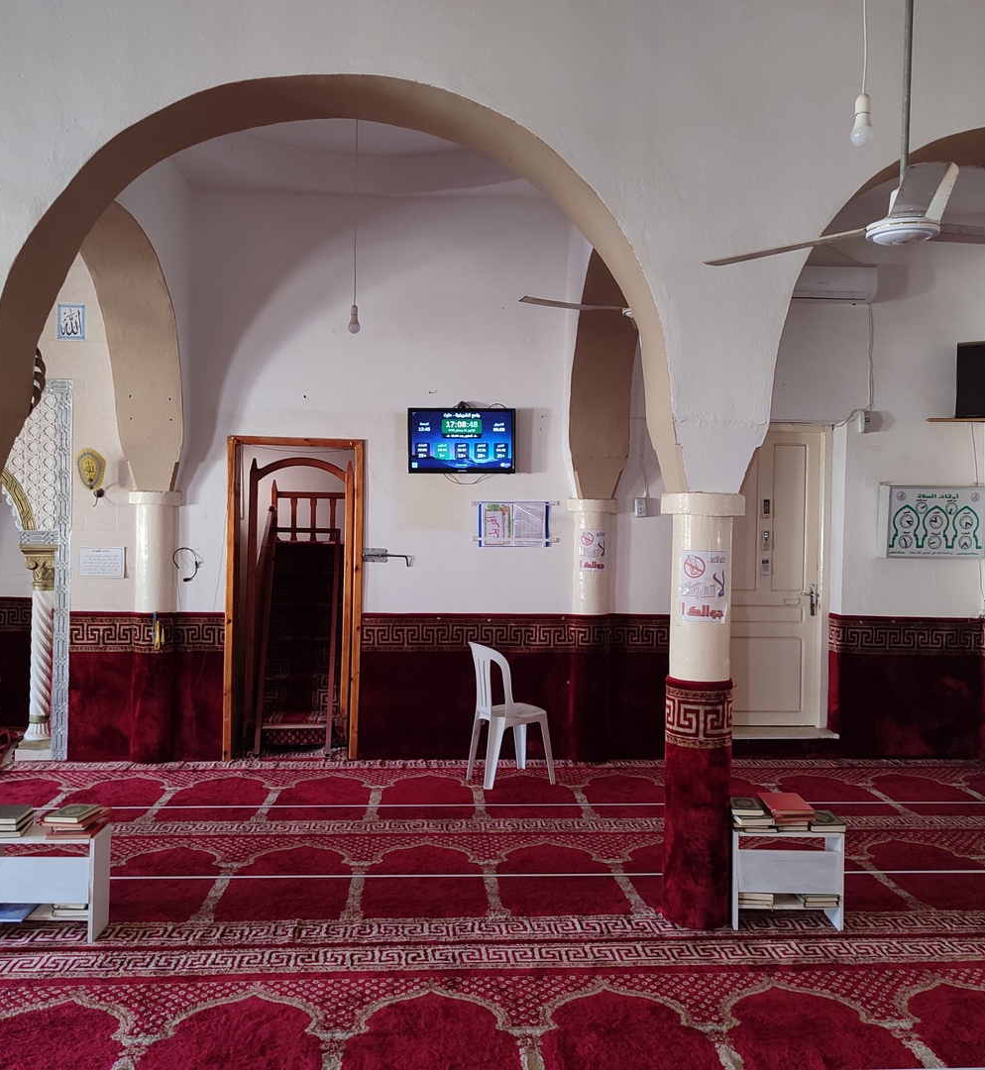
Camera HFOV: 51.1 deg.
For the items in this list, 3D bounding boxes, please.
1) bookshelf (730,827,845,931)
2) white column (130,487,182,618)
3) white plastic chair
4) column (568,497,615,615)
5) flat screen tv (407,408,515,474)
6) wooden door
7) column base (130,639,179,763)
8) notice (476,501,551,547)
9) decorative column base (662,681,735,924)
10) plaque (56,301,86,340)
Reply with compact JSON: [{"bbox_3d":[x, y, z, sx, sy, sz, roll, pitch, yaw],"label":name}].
[{"bbox_3d":[1.175,1.381,4.188,0.455,0.390,0.170,1,1,-4],"label":"bookshelf"},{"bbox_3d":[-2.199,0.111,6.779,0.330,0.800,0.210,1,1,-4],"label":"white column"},{"bbox_3d":[0.102,1.115,6.465,0.480,0.855,0.430,0,2,-32],"label":"white plastic chair"},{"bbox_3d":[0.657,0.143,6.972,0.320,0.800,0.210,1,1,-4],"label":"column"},{"bbox_3d":[-0.202,-0.619,6.810,0.709,0.426,0.070,1,2,-4],"label":"flat screen tv"},{"bbox_3d":[1.925,0.307,7.298,0.854,2.113,0.080,1,2,-4],"label":"wooden door"},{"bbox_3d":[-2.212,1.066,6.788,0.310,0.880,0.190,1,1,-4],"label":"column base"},{"bbox_3d":[0.141,-0.073,6.920,0.500,0.303,0.010,1,2,-4],"label":"notice"},{"bbox_3d":[0.867,1.106,4.348,0.277,1.007,0.277,1,2,-4],"label":"decorative column base"},{"bbox_3d":[-2.723,-1.378,6.668,0.182,0.237,0.015,1,2,-4],"label":"plaque"}]

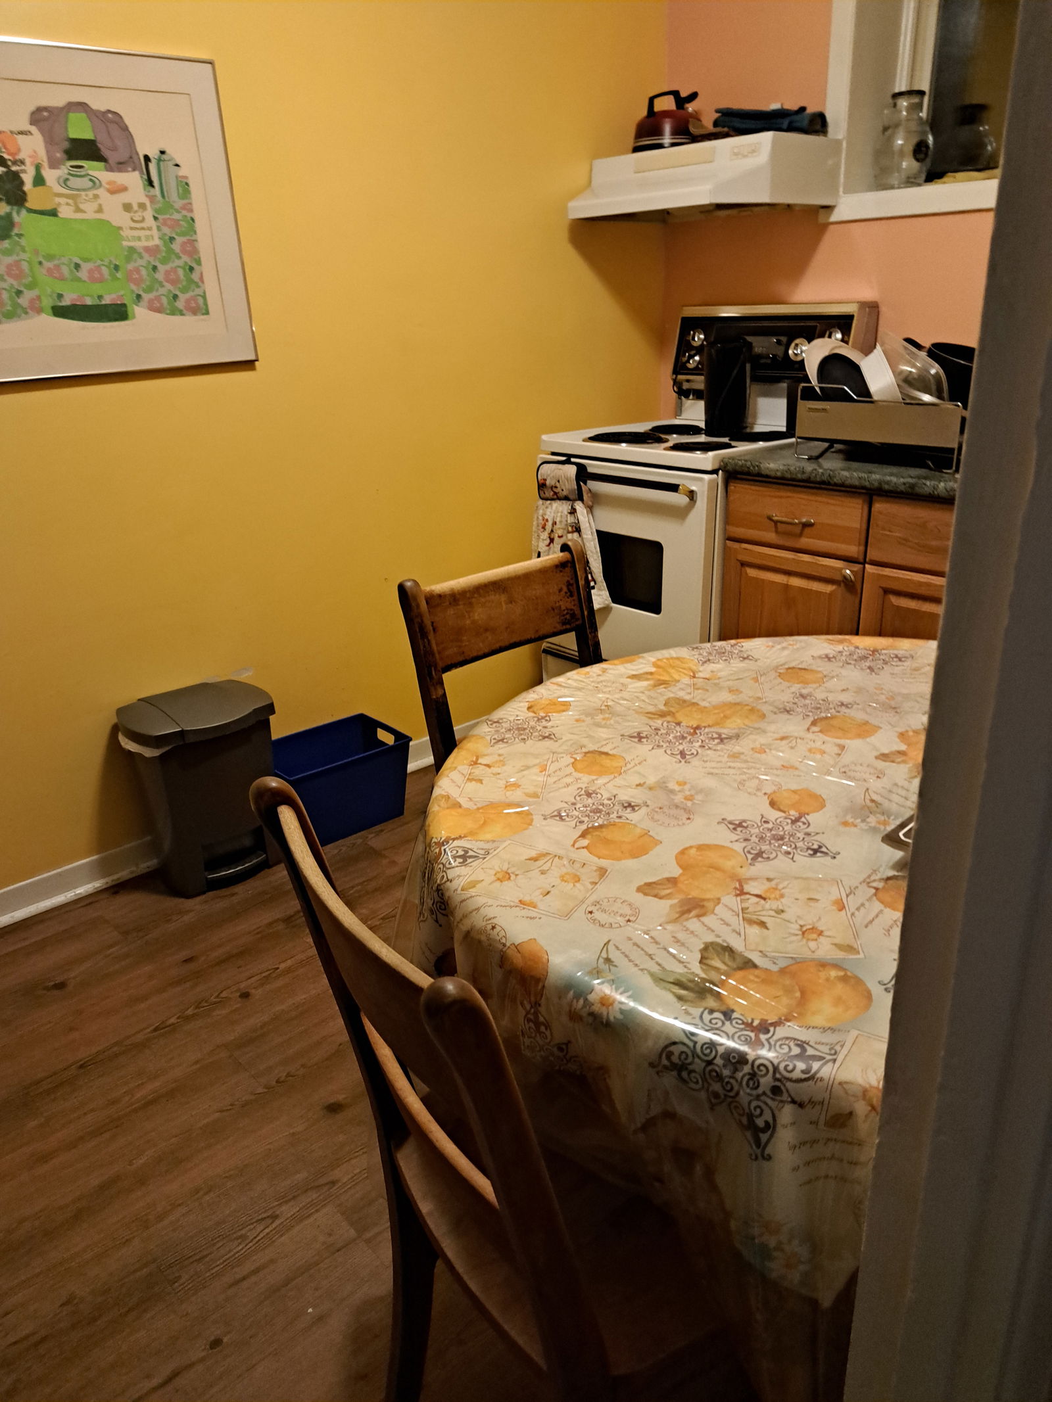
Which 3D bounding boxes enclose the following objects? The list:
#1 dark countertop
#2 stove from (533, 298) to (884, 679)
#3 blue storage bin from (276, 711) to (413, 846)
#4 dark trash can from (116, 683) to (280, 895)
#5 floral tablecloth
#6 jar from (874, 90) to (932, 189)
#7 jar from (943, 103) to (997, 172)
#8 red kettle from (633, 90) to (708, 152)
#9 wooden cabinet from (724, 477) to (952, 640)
[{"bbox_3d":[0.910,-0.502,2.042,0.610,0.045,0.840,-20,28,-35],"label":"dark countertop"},{"bbox_3d":[0.459,-0.424,2.665,0.640,1.190,0.600,-20,28,-35],"label":"stove"},{"bbox_3d":[-0.486,0.215,2.481,0.335,0.235,0.225,-20,28,-35],"label":"blue storage bin"},{"bbox_3d":[-0.729,0.213,2.244,0.285,0.440,0.270,-20,28,-35],"label":"dark trash can"},{"bbox_3d":[0.440,0.260,1.083,1.130,0.360,1.130,-20,28,-35],"label":"floral tablecloth"},{"bbox_3d":[0.905,-1.331,2.321,0.130,0.215,0.130,-2,23,1],"label":"jar"},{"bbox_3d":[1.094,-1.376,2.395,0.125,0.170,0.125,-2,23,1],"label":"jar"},{"bbox_3d":[0.369,-1.518,2.540,0.205,0.180,0.175,19,31,41],"label":"red kettle"},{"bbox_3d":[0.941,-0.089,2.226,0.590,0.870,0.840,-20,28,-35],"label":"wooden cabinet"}]

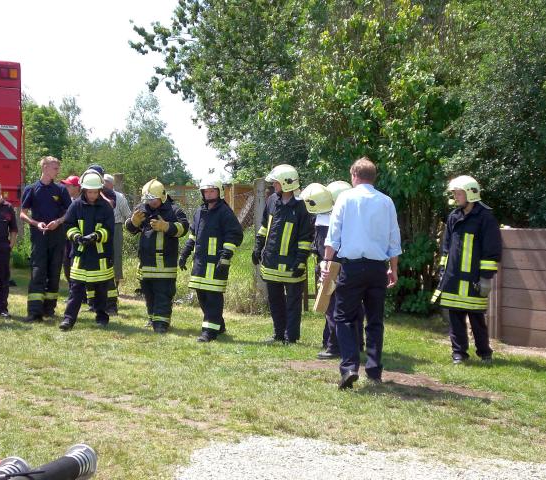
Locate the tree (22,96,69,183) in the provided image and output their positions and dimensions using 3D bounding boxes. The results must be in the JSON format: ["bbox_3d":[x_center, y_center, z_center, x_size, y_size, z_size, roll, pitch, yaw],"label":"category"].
[{"bbox_3d":[-5.962,-1.996,30.000,2.000,3.500,2.000,0,4,0],"label":"tree"}]

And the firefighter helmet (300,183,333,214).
[{"bbox_3d":[0.387,-0.369,10.350,0.290,0.260,0.230,2,4,28],"label":"firefighter helmet"}]

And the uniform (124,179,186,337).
[{"bbox_3d":[-1.290,0.183,12.900,0.600,1.680,0.480,2,4,30],"label":"uniform"}]

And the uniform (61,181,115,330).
[{"bbox_3d":[-1.956,0.159,12.350,0.550,1.540,0.450,0,4,0],"label":"uniform"}]

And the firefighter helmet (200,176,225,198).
[{"bbox_3d":[-0.647,-0.547,12.250,0.255,0.245,0.300,1,3,22],"label":"firefighter helmet"}]

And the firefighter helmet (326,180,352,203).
[{"bbox_3d":[0.632,-0.420,10.750,0.290,0.250,0.230,2,4,25],"label":"firefighter helmet"}]

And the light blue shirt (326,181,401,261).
[{"bbox_3d":[0.719,-0.147,9.250,0.600,0.620,0.320,0,4,-7],"label":"light blue shirt"}]

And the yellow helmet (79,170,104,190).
[{"bbox_3d":[-2.026,-0.664,13.000,0.260,0.235,0.300,0,15,-4],"label":"yellow helmet"}]

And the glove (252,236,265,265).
[{"bbox_3d":[-0.141,0.111,11.750,0.130,0.290,0.130,2,4,37],"label":"glove"}]

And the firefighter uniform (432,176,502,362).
[{"bbox_3d":[1.753,0.263,10.550,0.540,1.620,0.400,4,5,44],"label":"firefighter uniform"}]

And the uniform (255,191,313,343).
[{"bbox_3d":[0.111,0.274,11.800,0.540,1.550,0.380,2,4,37],"label":"uniform"}]

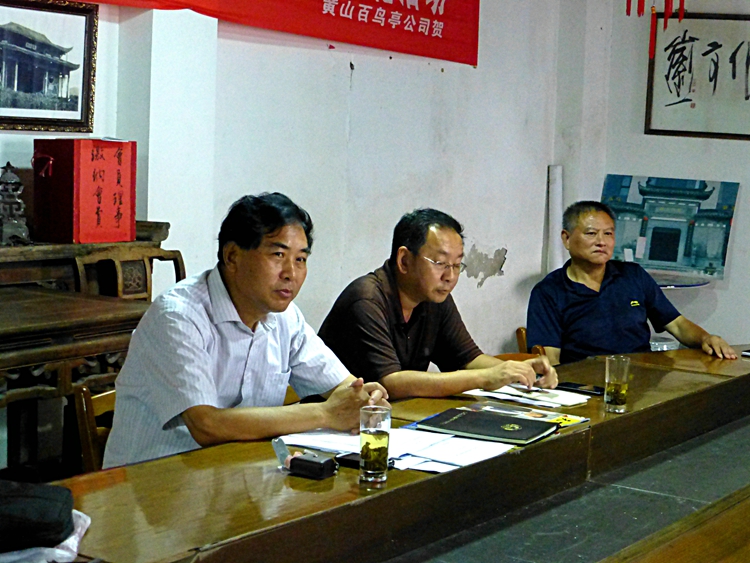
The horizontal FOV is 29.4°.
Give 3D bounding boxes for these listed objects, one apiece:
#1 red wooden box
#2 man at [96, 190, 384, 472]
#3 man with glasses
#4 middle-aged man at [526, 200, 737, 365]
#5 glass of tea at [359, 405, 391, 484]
[{"bbox_3d":[-1.083,-0.341,5.366,0.197,0.374,0.322,5,6,33],"label":"red wooden box"},{"bbox_3d":[-0.263,0.435,3.130,0.720,1.265,0.570,6,7,40],"label":"man"},{"bbox_3d":[0.086,0.424,3.667,0.720,1.215,0.560,6,6,35],"label":"man with glasses"},{"bbox_3d":[0.830,0.335,4.732,0.560,1.250,0.750,-1,6,-30],"label":"middle-aged man"},{"bbox_3d":[0.001,0.301,2.651,0.058,0.128,0.058,2,5,0],"label":"glass of tea"}]

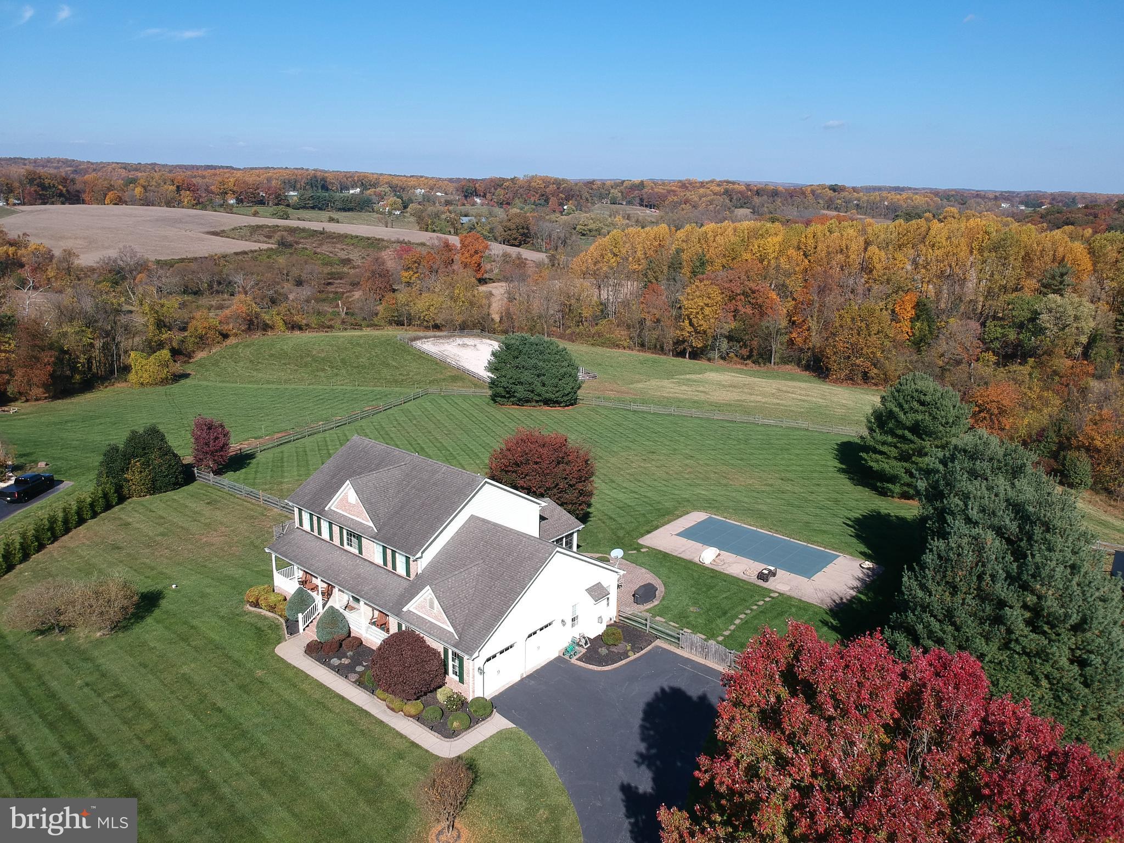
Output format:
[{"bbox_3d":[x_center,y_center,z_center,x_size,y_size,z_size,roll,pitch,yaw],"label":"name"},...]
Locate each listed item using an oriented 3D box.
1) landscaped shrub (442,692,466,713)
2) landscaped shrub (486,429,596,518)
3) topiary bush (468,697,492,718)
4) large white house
[{"bbox_3d":[-5.503,14.329,41.523,1.168,1.001,1.168,1,15,0],"label":"landscaped shrub"},{"bbox_3d":[-1.642,4.396,67.412,8.998,7.997,8.998,1,15,0],"label":"landscaped shrub"},{"bbox_3d":[-4.128,14.469,41.029,1.198,1.056,1.198,1,15,0],"label":"topiary bush"},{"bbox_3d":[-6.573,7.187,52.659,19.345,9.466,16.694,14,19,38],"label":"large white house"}]

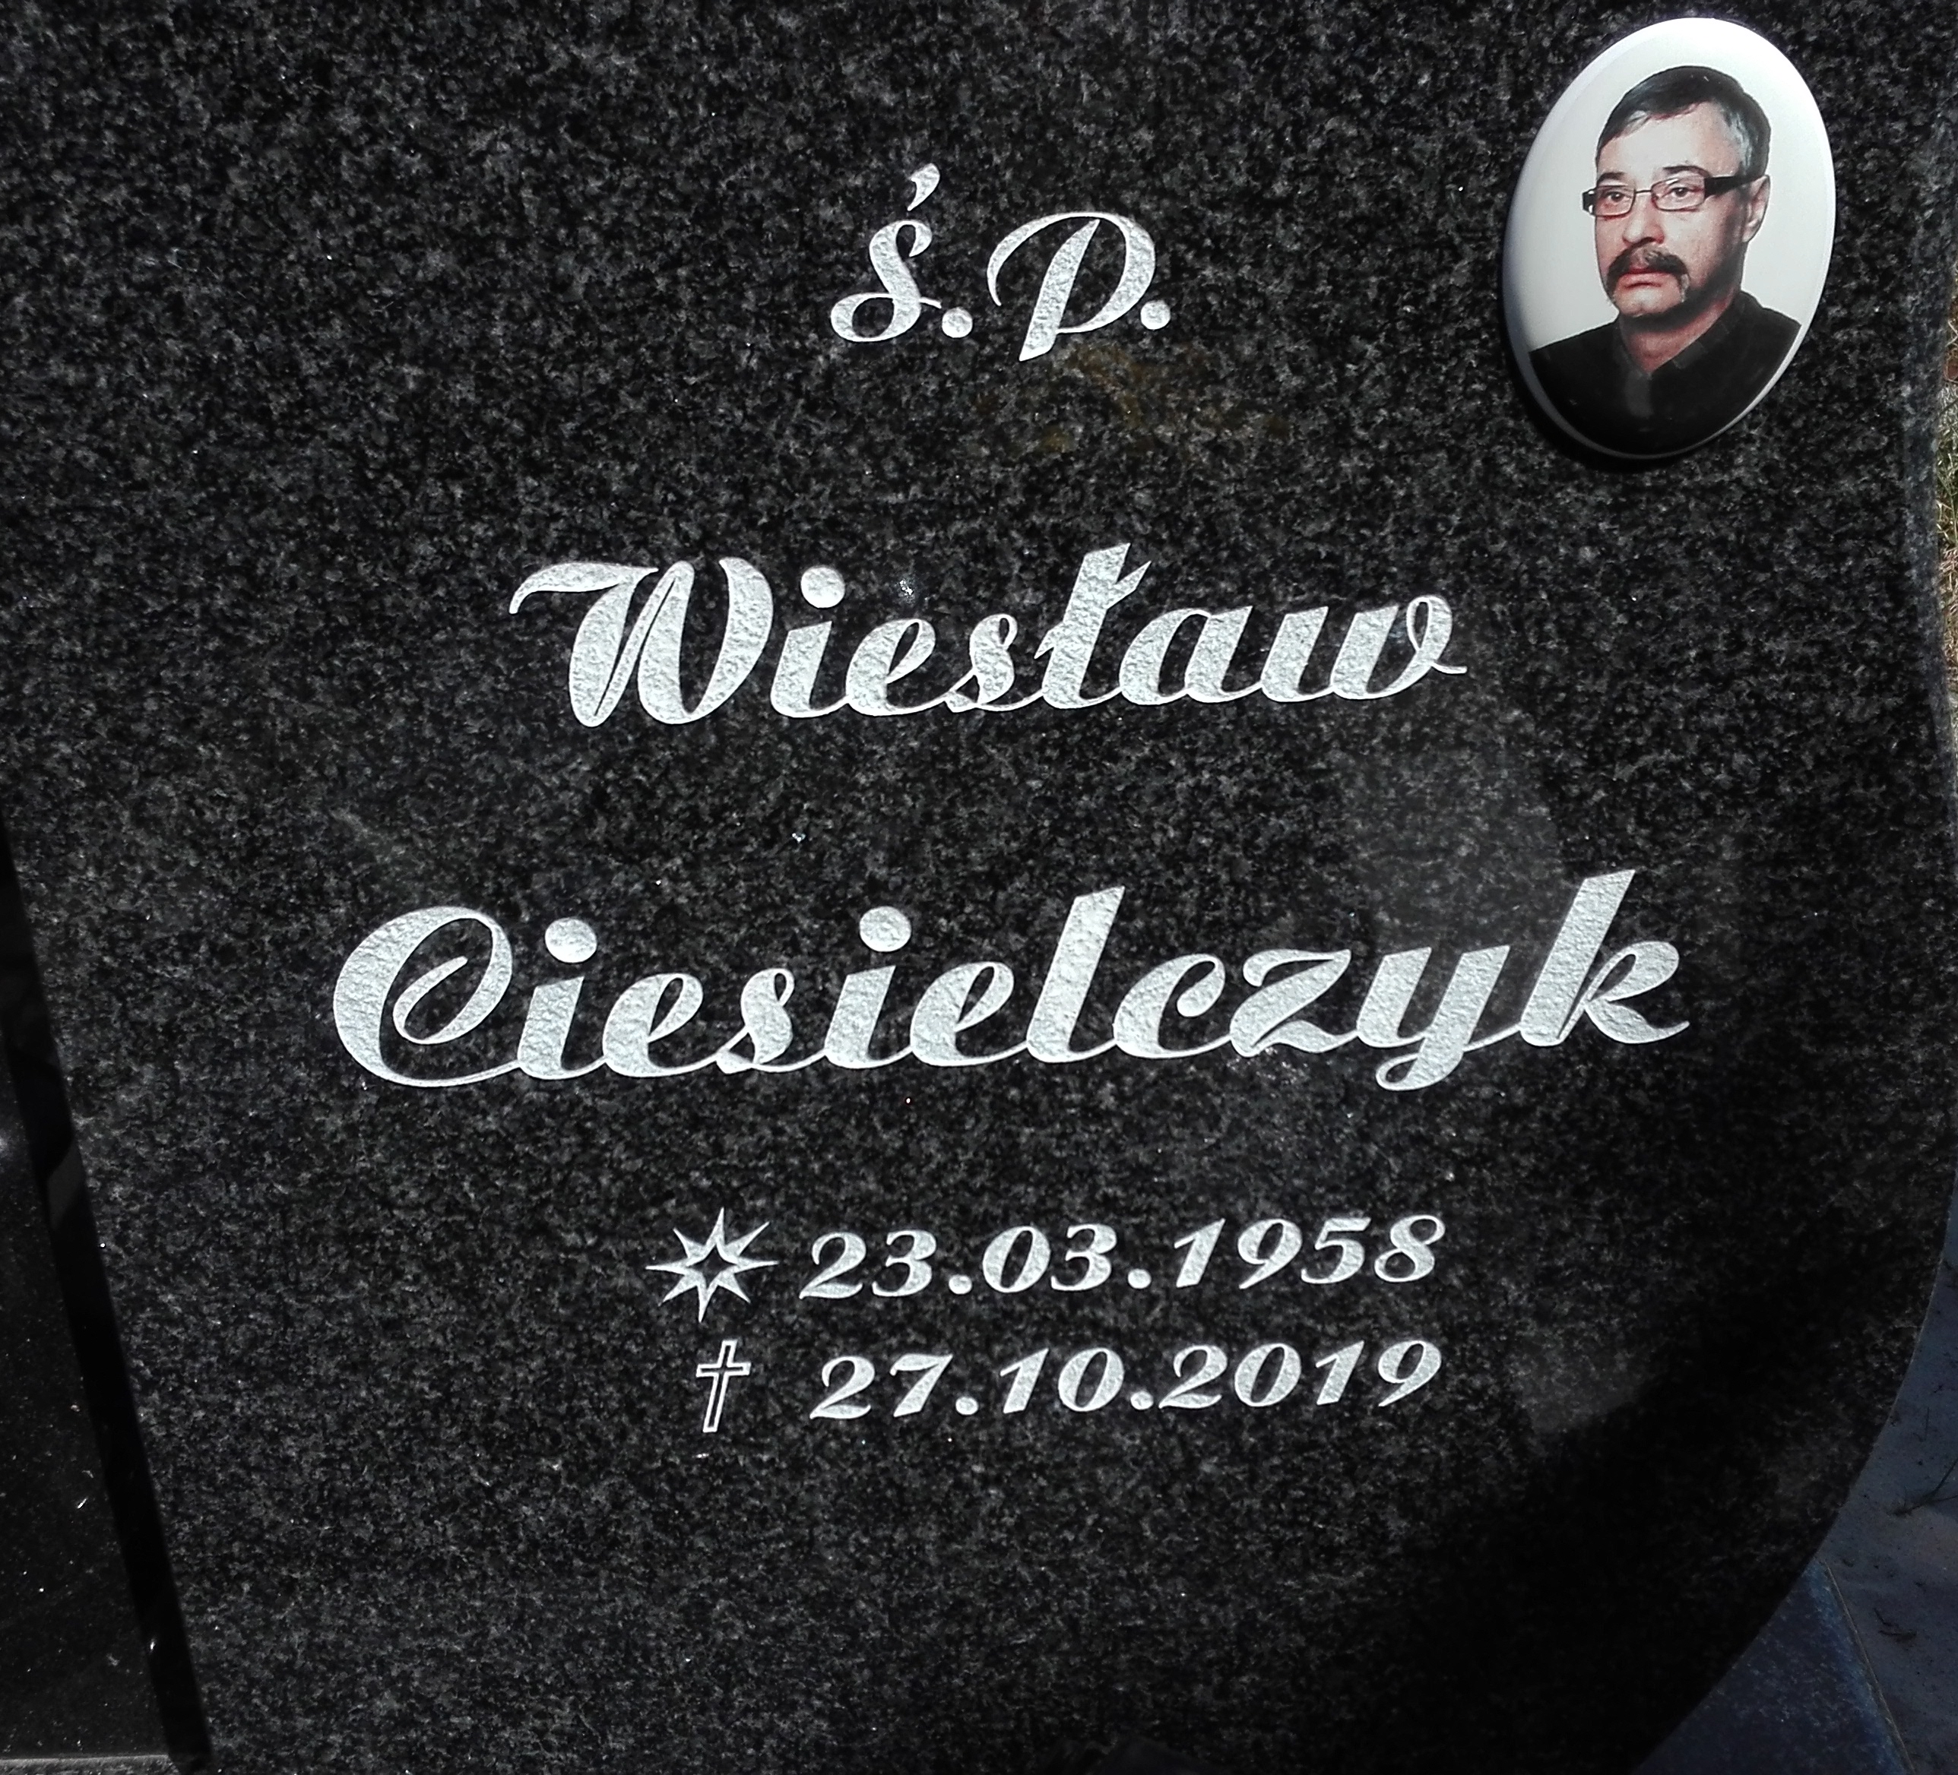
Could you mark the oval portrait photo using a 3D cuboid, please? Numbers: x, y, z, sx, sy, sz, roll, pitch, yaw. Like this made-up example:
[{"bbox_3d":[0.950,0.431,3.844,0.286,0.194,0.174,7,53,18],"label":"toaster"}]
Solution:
[{"bbox_3d":[0.193,-0.179,0.632,0.090,0.120,0.010,-2,24,1],"label":"oval portrait photo"}]

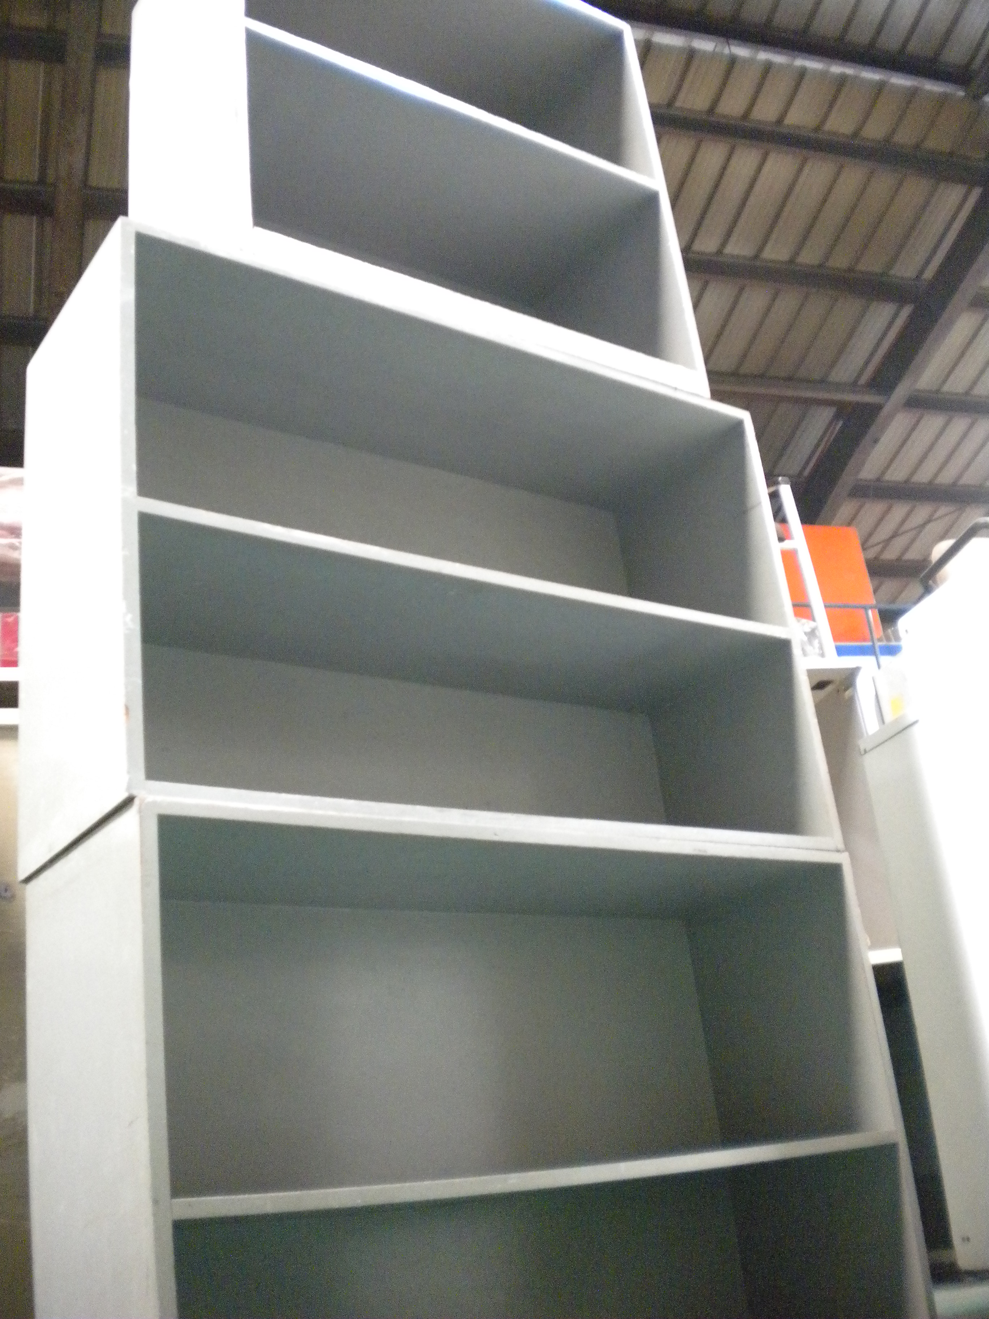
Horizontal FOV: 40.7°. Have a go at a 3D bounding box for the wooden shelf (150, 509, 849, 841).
[{"bbox_3d":[-0.046,0.097,1.713,0.979,0.313,0.325,9,-27,-34],"label":"wooden shelf"}]

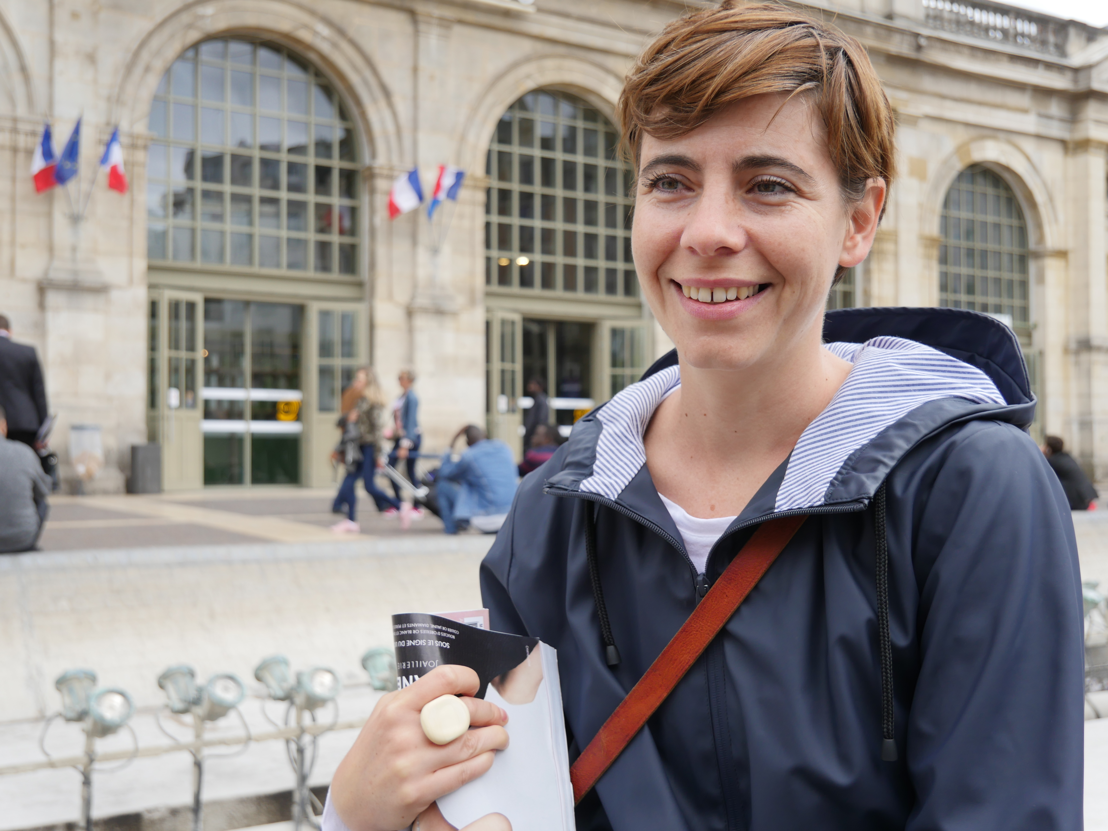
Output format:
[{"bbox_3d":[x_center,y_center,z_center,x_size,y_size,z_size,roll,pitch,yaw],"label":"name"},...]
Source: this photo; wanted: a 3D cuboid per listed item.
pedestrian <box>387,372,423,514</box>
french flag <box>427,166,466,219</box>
[{"bbox_3d":[-1.691,0.304,14.500,0.420,1.657,0.440,0,-1,-21],"label":"pedestrian"},{"bbox_3d":[-1.843,-3.812,21.812,0.560,0.900,0.270,1,-2,-33],"label":"french flag"}]

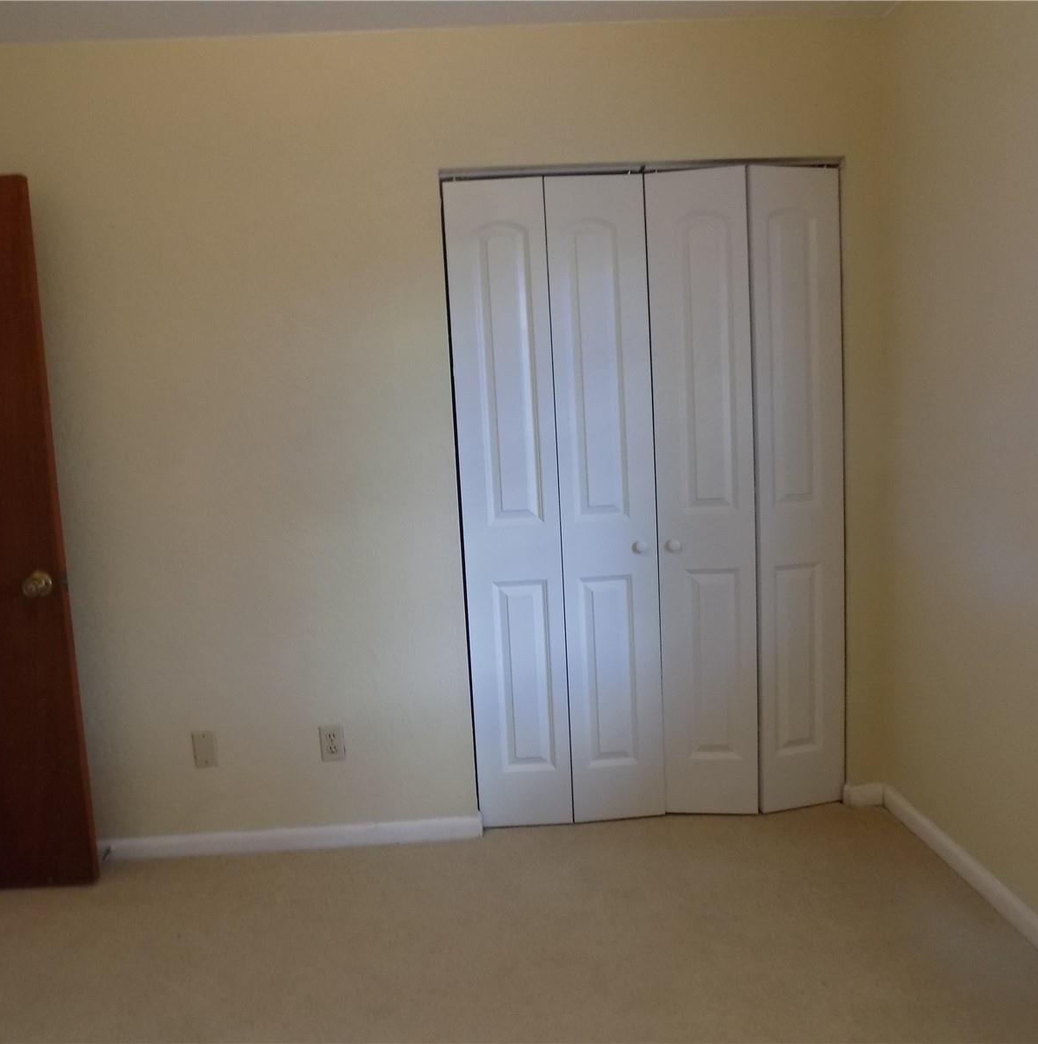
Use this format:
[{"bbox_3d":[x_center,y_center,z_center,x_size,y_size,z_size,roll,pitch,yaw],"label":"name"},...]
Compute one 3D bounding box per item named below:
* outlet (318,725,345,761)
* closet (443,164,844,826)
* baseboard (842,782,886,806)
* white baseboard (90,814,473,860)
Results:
[{"bbox_3d":[-0.586,0.696,2.903,0.072,0.115,0.010,-3,6,-2],"label":"outlet"},{"bbox_3d":[0.418,-0.054,2.909,1.196,2.036,0.130,-3,6,-2],"label":"closet"},{"bbox_3d":[1.118,0.890,3.000,0.140,0.066,0.018,-3,6,-2],"label":"baseboard"},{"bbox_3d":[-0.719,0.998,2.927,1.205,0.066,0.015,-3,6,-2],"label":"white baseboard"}]

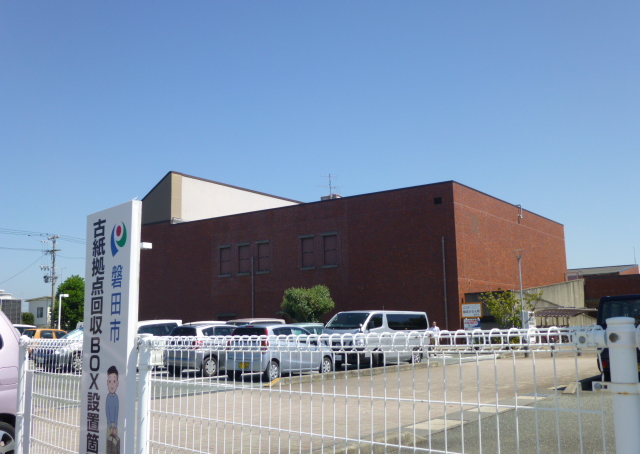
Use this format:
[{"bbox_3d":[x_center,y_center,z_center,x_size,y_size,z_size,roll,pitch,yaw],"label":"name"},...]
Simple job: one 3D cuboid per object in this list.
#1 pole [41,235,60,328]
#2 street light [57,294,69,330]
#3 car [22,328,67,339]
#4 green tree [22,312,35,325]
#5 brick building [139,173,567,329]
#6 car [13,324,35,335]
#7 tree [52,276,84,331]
[{"bbox_3d":[-26.858,6.442,66.625,1.900,11.100,1.200,2,-9,-22],"label":"pole"},{"bbox_3d":[-18.246,6.843,47.100,0.650,4.200,0.300,-1,-9,0],"label":"street light"},{"bbox_3d":[-13.425,6.149,34.712,1.680,1.530,3.750,-7,-11,35],"label":"car"},{"bbox_3d":[-24.924,8.993,57.025,1.100,3.200,1.100,3,-9,-23],"label":"green tree"},{"bbox_3d":[2.789,3.525,72.119,38.500,17.400,29.000,-7,-11,35],"label":"brick building"},{"bbox_3d":[-17.652,6.557,37.424,1.660,1.850,4.100,-7,-11,35],"label":"car"},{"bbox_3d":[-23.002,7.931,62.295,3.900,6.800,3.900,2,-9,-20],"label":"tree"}]

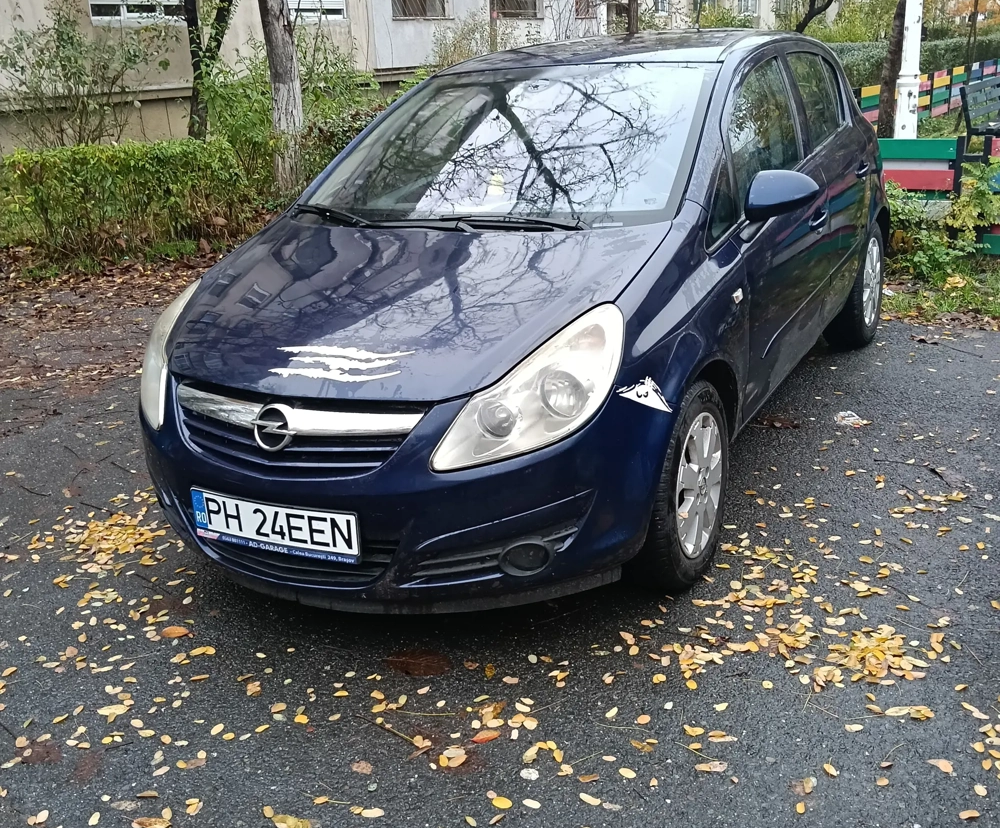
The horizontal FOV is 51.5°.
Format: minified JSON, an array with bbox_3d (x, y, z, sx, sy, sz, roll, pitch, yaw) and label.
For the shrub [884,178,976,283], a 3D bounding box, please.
[{"bbox_3d":[2.528,-1.104,6.161,0.660,0.561,0.550,4,21,22],"label":"shrub"}]

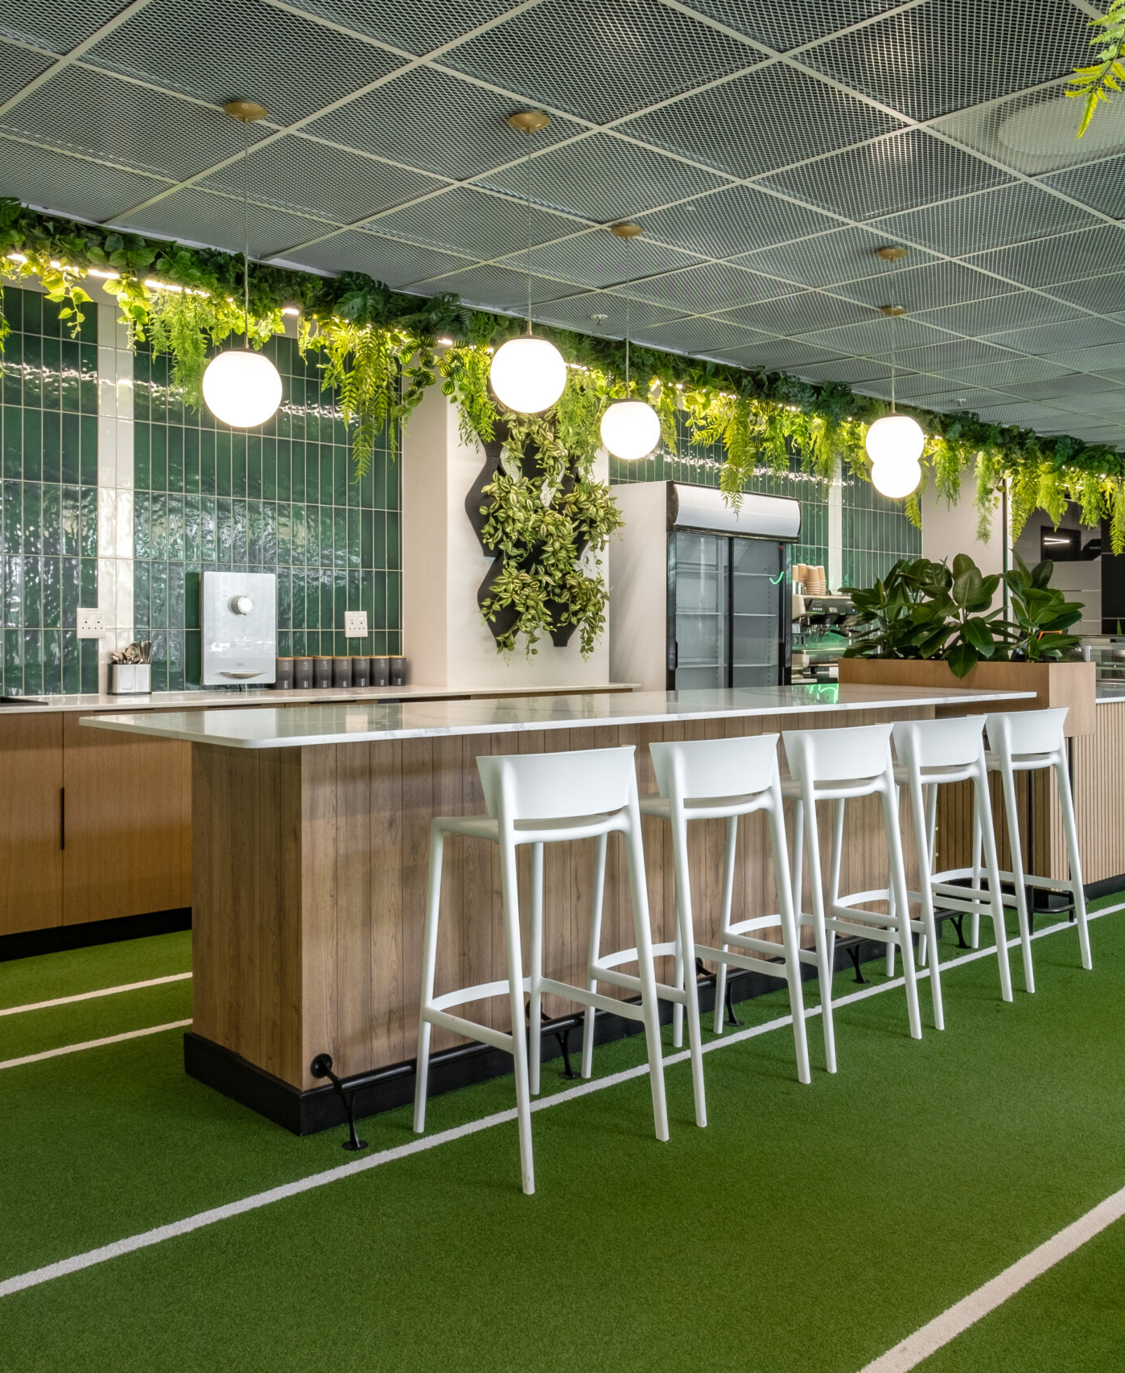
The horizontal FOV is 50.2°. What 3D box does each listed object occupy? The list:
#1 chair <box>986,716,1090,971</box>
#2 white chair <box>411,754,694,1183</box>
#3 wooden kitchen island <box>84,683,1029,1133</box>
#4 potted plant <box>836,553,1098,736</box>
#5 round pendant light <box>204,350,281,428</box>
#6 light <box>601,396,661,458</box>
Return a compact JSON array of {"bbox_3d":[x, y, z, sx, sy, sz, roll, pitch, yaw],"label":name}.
[{"bbox_3d":[1.630,0.568,4.420,0.500,0.945,0.470,-2,3,-43],"label":"chair"},{"bbox_3d":[-0.056,0.613,2.886,0.500,0.945,0.465,-2,3,-43],"label":"white chair"},{"bbox_3d":[0.348,0.550,4.361,3.805,0.962,0.940,-2,3,-43],"label":"wooden kitchen island"},{"bbox_3d":[1.888,-0.195,5.683,0.560,0.775,1.090,-2,3,-43],"label":"potted plant"},{"bbox_3d":[-0.839,-0.783,3.157,0.205,0.210,0.205,1,2,0],"label":"round pendant light"},{"bbox_3d":[0.228,-0.868,4.054,0.205,0.210,0.205,1,2,0],"label":"light"}]

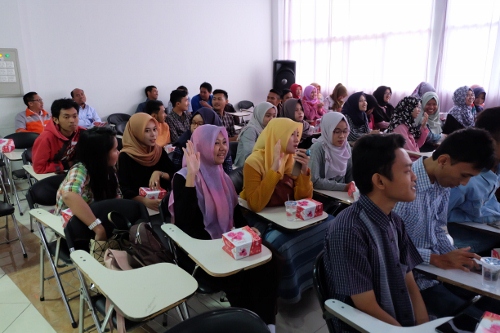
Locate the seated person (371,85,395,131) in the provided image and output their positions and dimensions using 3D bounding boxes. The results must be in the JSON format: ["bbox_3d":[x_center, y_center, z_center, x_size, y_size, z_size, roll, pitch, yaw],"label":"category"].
[{"bbox_3d":[1.966,-0.438,5.211,0.480,1.310,0.750,-11,18,-37],"label":"seated person"}]

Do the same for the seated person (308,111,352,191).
[{"bbox_3d":[0.678,0.240,2.592,0.480,1.210,0.800,-12,18,-39],"label":"seated person"}]

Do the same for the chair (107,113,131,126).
[{"bbox_3d":[-1.903,-0.343,5.811,0.600,0.820,0.500,12,19,41],"label":"chair"}]

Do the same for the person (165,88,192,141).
[{"bbox_3d":[-0.601,-0.135,3.968,0.800,1.290,0.500,11,18,39],"label":"person"}]

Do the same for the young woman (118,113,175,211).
[{"bbox_3d":[-0.643,0.290,2.594,0.480,1.292,0.720,-10,17,-34],"label":"young woman"}]

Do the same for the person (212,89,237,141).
[{"bbox_3d":[-0.301,-0.271,4.563,0.520,1.280,0.800,-4,15,-17],"label":"person"}]

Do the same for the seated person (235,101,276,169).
[{"bbox_3d":[0.247,0.070,3.458,0.460,1.286,0.750,-13,19,-40],"label":"seated person"}]

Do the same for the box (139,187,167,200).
[{"bbox_3d":[-0.605,0.180,2.400,0.138,0.066,0.142,-8,16,-29],"label":"box"}]

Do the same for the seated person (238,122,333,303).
[{"bbox_3d":[0.239,0.313,2.539,0.520,1.266,0.700,-12,19,-39],"label":"seated person"}]

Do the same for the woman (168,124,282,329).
[{"bbox_3d":[-0.143,0.384,2.131,0.540,1.240,0.780,-10,18,-35],"label":"woman"}]

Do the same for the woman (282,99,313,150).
[{"bbox_3d":[0.540,-0.029,3.825,0.460,1.294,0.750,-12,18,-39],"label":"woman"}]

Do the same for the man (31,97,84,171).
[{"bbox_3d":[-1.363,0.142,2.893,0.520,1.300,0.820,-9,17,-32],"label":"man"}]

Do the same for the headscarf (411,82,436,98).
[{"bbox_3d":[2.434,-0.957,5.200,0.290,0.400,0.300,-10,18,-35],"label":"headscarf"}]

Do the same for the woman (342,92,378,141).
[{"bbox_3d":[1.544,-0.324,4.808,0.800,1.220,0.480,11,18,39],"label":"woman"}]

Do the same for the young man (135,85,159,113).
[{"bbox_3d":[-1.420,-0.604,5.913,0.800,1.270,0.520,10,18,37],"label":"young man"}]

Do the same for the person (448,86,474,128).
[{"bbox_3d":[2.875,-0.369,4.884,0.480,1.310,0.750,-12,18,-39],"label":"person"}]

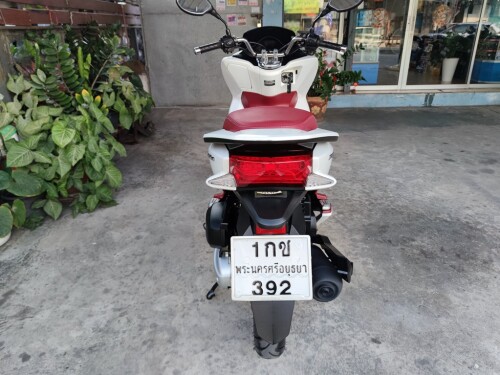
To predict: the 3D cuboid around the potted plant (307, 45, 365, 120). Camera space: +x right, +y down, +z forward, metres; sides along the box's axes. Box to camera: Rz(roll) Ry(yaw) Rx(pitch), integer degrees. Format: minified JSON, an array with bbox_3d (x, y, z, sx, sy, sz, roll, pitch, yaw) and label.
[{"bbox_3d":[1.238,-1.608,5.334,0.830,1.060,0.720,-1,21,0],"label":"potted plant"}]

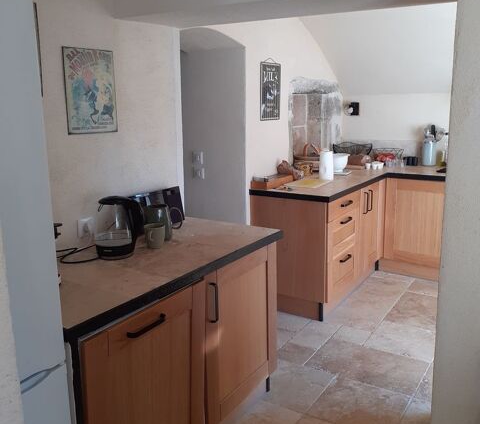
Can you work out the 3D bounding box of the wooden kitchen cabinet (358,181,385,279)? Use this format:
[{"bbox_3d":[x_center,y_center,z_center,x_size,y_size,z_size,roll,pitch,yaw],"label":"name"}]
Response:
[{"bbox_3d":[0.854,0.139,4.205,0.535,0.798,0.571,7,15,33],"label":"wooden kitchen cabinet"}]

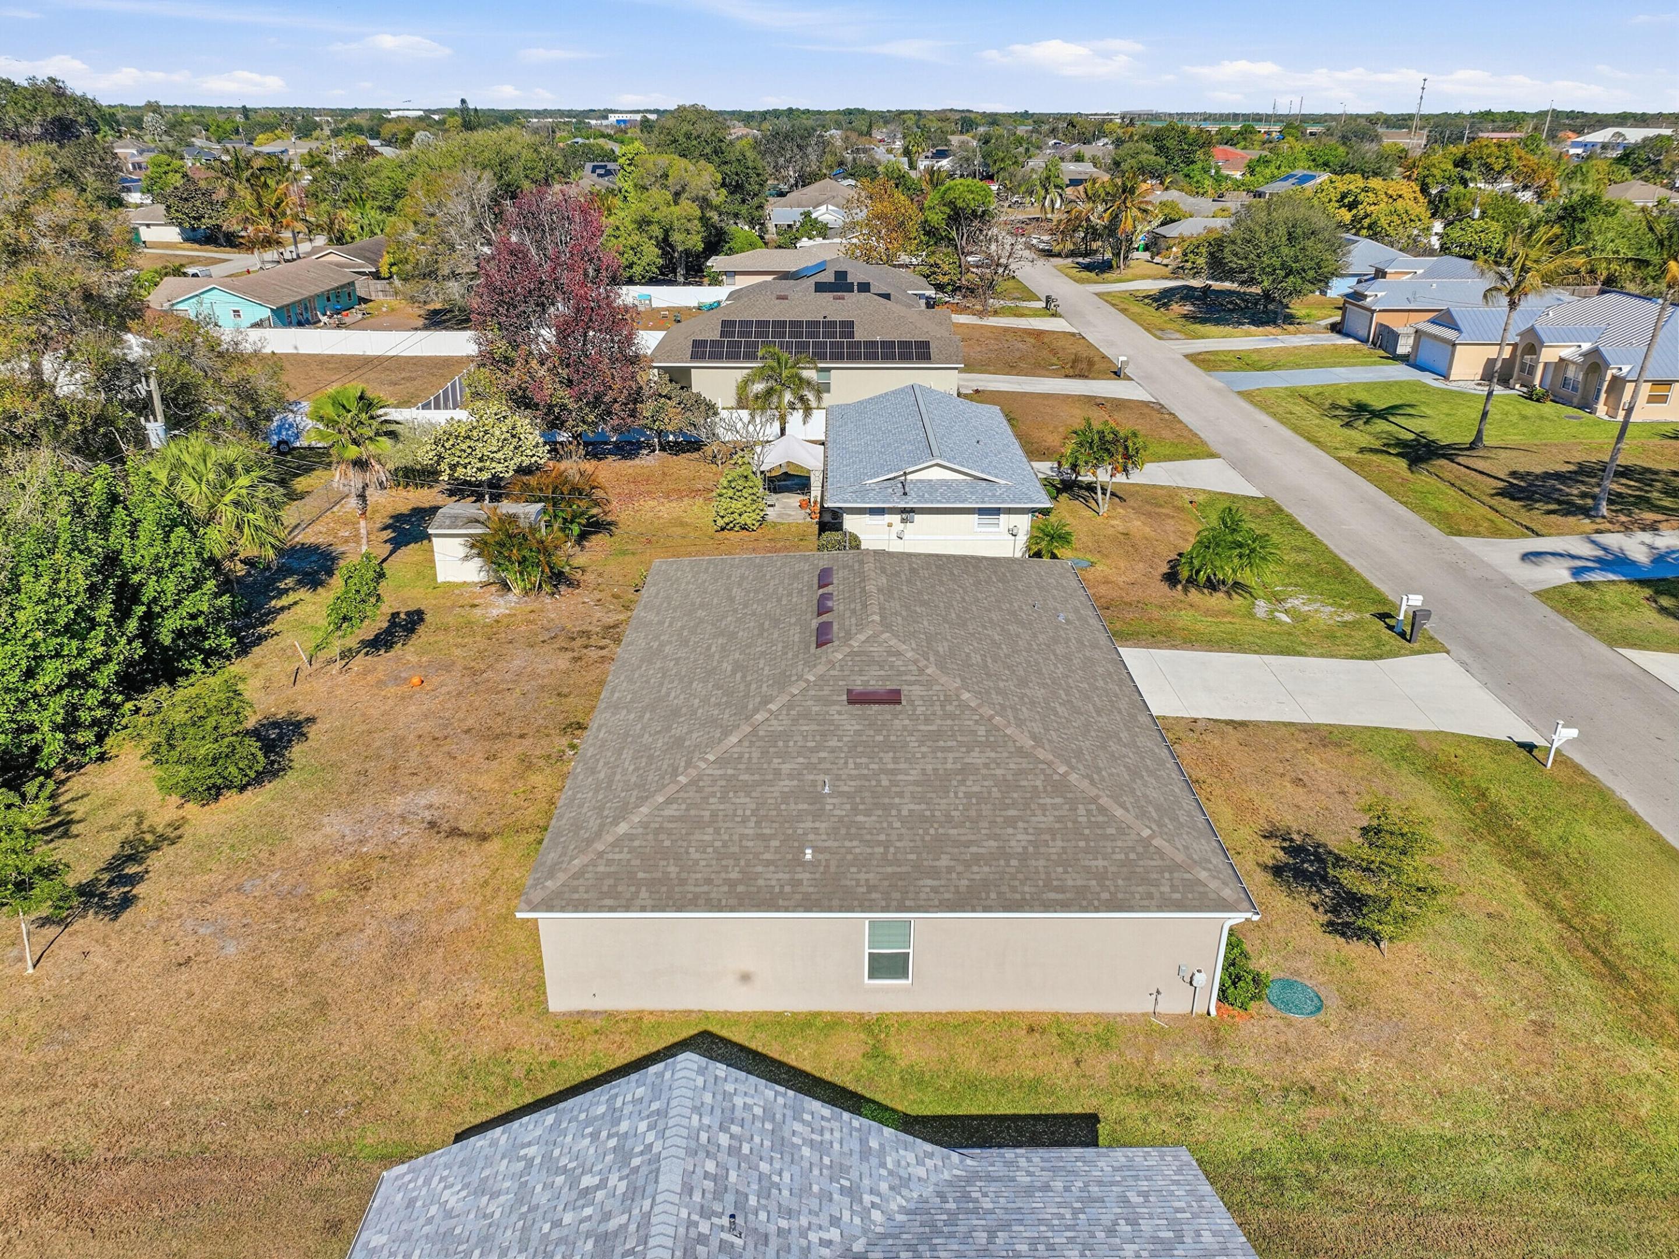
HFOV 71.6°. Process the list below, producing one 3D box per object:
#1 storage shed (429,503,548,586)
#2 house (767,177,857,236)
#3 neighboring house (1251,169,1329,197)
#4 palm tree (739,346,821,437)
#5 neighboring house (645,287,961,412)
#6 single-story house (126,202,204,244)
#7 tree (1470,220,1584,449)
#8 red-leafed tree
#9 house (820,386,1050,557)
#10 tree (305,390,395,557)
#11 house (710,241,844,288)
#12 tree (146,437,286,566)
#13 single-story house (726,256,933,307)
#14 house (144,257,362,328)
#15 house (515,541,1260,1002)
[{"bbox_3d":[-13.252,-3.551,44.614,3.950,2.750,2.700,0,24,0],"label":"storage shed"},{"bbox_3d":[-1.313,-59.722,166.101,17.000,6.000,19.000,0,24,0],"label":"house"},{"bbox_3d":[86.393,-81.648,216.357,19.000,5.700,16.000,0,24,0],"label":"neighboring house"},{"bbox_3d":[-2.799,-10.558,56.200,4.100,6.100,4.100,0,24,0],"label":"palm tree"},{"bbox_3d":[-1.470,-19.629,77.428,19.600,5.700,18.200,0,24,0],"label":"neighboring house"},{"bbox_3d":[-88.789,-55.032,156.664,11.300,4.700,11.500,0,24,0],"label":"single-story house"},{"bbox_3d":[34.672,-14.963,59.953,5.500,11.400,5.400,0,24,0],"label":"tree"},{"bbox_3d":[-13.829,-14.822,57.162,8.300,13.000,8.300,0,24,0],"label":"red-leafed tree"},{"bbox_3d":[3.826,-7.664,52.364,8.850,4.150,16.100,0,24,0],"label":"house"},{"bbox_3d":[-17.724,-5.390,43.096,3.400,7.250,3.400,0,24,0],"label":"tree"},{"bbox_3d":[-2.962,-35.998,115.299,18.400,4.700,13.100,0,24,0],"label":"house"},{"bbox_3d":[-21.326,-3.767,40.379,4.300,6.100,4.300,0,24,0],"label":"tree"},{"bbox_3d":[-0.414,-28.112,96.690,17.000,5.500,15.500,0,24,0],"label":"single-story house"},{"bbox_3d":[-48.071,-27.046,94.604,12.600,4.400,17.300,0,24,0],"label":"house"},{"bbox_3d":[0.843,1.439,29.515,13.550,5.350,18.150,0,24,0],"label":"house"}]

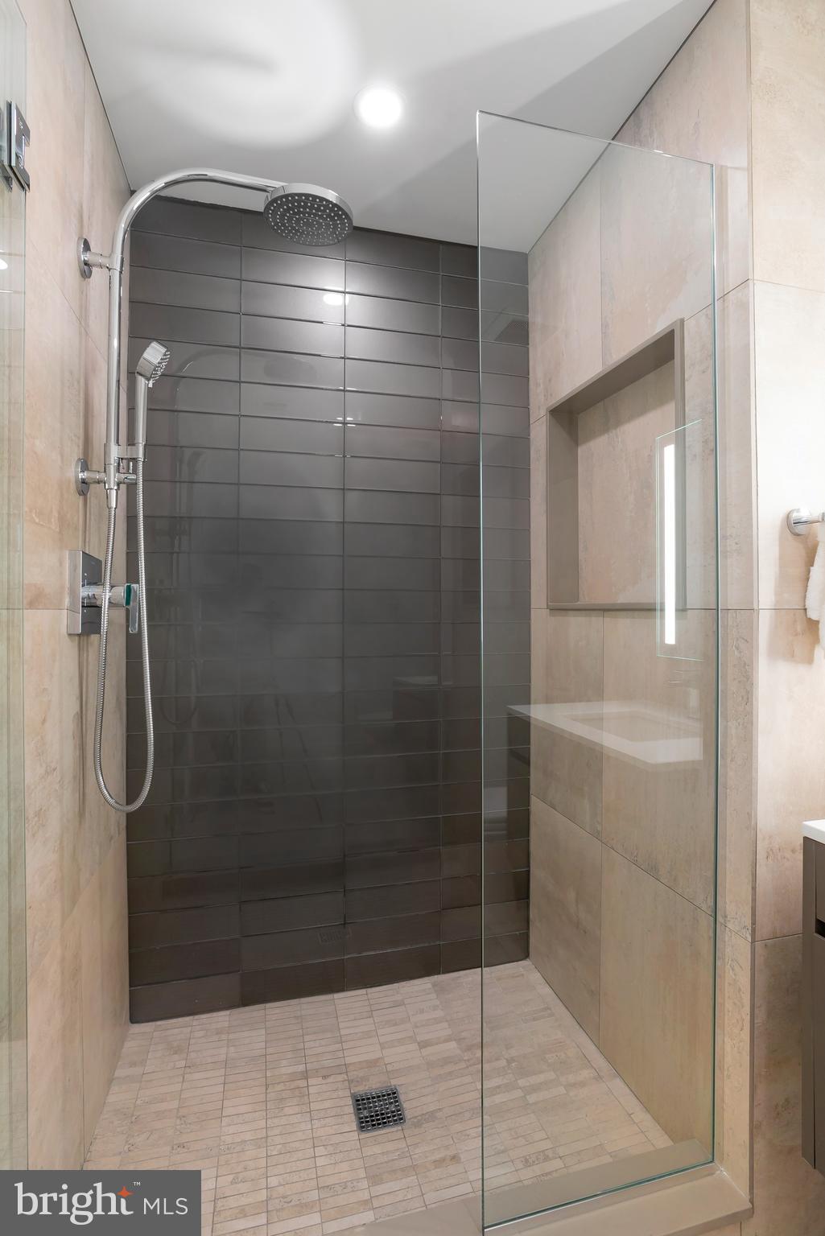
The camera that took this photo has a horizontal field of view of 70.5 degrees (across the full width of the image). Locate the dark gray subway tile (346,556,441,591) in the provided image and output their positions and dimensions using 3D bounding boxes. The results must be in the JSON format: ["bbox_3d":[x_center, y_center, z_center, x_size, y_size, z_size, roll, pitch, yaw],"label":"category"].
[{"bbox_3d":[-0.059,-0.137,1.843,0.306,0.100,0.010,0,-1,-14],"label":"dark gray subway tile"}]

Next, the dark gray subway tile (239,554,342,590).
[{"bbox_3d":[-0.358,-0.135,1.752,0.306,0.100,0.010,0,0,-14],"label":"dark gray subway tile"}]

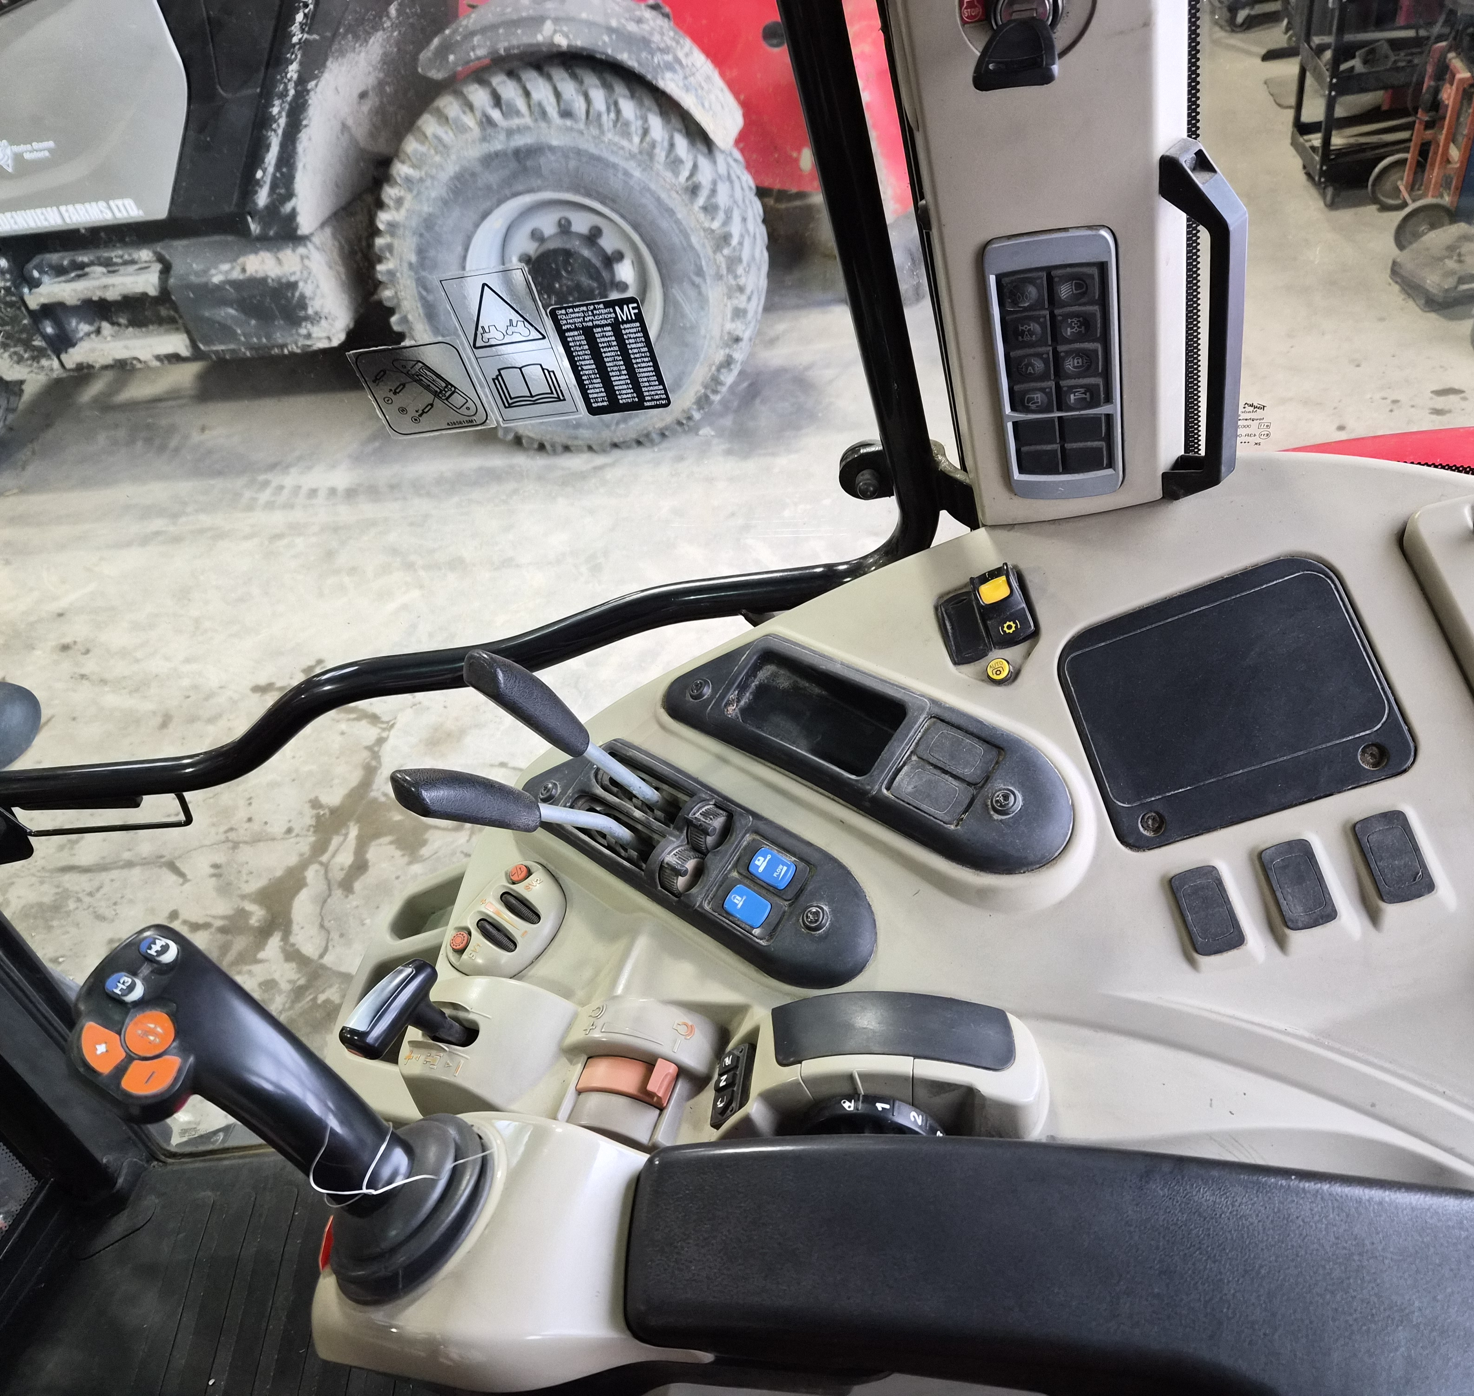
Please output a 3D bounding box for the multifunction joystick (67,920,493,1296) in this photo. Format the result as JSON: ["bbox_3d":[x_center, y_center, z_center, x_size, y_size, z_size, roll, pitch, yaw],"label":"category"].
[{"bbox_3d":[-0.180,0.162,0.485,0.080,0.201,0.080,25,63,38],"label":"multifunction joystick"}]

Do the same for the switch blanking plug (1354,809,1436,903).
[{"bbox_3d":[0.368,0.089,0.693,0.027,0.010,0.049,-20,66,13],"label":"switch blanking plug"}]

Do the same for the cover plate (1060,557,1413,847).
[{"bbox_3d":[0.256,0.000,0.650,0.148,0.012,0.127,-20,67,14],"label":"cover plate"}]

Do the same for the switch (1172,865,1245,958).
[{"bbox_3d":[0.237,0.109,0.623,0.025,0.012,0.046,-16,52,10],"label":"switch"}]

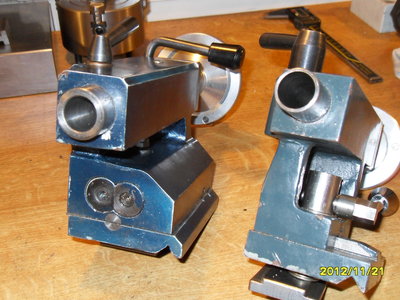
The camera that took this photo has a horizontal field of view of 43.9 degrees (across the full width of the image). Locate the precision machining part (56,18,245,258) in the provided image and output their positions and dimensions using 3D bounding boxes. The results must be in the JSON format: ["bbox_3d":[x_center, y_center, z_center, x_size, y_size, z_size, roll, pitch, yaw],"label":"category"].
[{"bbox_3d":[-0.019,-0.022,0.348,0.097,0.130,0.204,9,16,15],"label":"precision machining part"}]

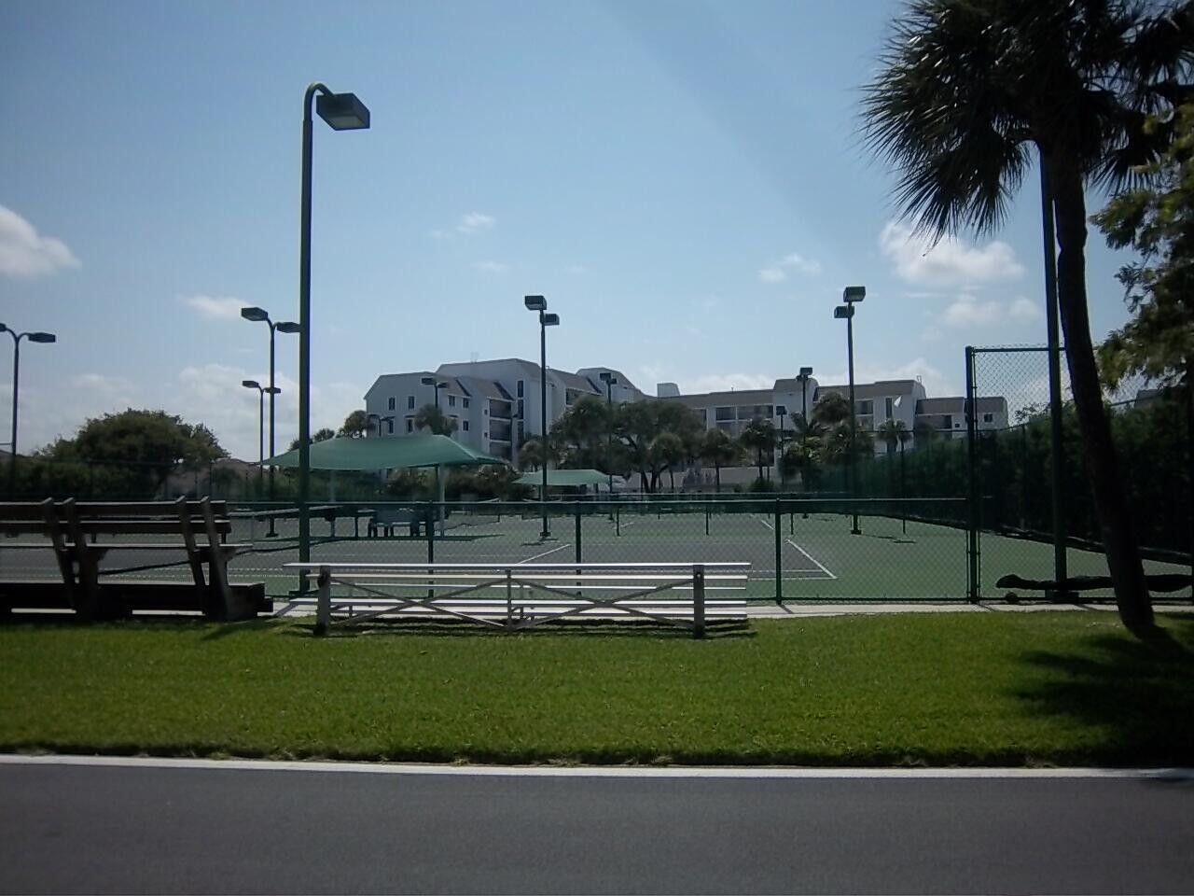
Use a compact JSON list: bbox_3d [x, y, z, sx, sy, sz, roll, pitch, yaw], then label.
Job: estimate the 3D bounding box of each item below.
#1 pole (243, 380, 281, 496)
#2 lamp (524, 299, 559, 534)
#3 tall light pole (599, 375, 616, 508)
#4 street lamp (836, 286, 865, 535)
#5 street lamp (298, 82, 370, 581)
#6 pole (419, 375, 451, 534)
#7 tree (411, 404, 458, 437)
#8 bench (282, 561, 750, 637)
[{"bbox_3d":[-17.216,0.244,49.532,0.550,7.120,2.900,-1,-3,8],"label":"pole"},{"bbox_3d":[-1.605,-0.866,29.535,0.550,7.120,2.900,-1,-3,8],"label":"lamp"},{"bbox_3d":[0.650,-0.114,46.368,0.550,7.120,2.900,-1,-3,8],"label":"tall light pole"},{"bbox_3d":[7.504,-1.030,28.333,0.550,7.120,2.900,-1,-3,8],"label":"street lamp"},{"bbox_3d":[-3.835,-1.583,13.808,0.550,7.150,1.600,-1,-3,8],"label":"street lamp"},{"bbox_3d":[-7.881,0.058,47.897,0.550,7.120,2.900,-1,-3,8],"label":"pole"},{"bbox_3d":[-12.787,0.843,76.383,3.500,8.300,3.500,-1,-3,8],"label":"tree"},{"bbox_3d":[-0.767,1.496,9.961,4.570,0.700,1.550,-1,-3,8],"label":"bench"}]

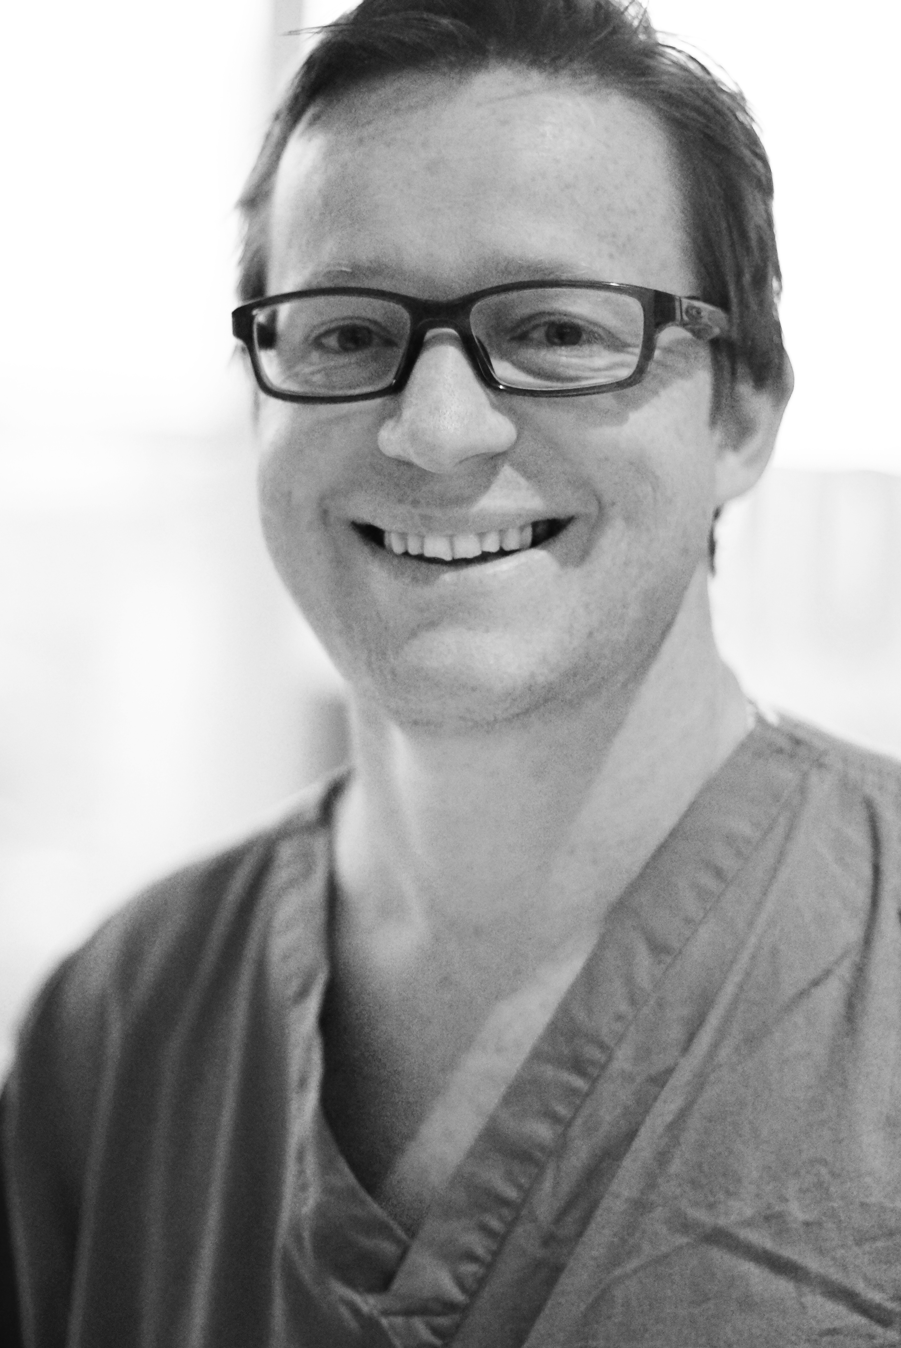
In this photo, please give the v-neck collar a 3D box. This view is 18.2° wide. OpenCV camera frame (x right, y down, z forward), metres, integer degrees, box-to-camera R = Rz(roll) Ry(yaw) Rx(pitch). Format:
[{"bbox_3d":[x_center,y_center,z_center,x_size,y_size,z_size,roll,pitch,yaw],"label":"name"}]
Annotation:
[{"bbox_3d":[0.023,0.102,0.900,0.188,0.200,0.155,-2,1,24],"label":"v-neck collar"}]

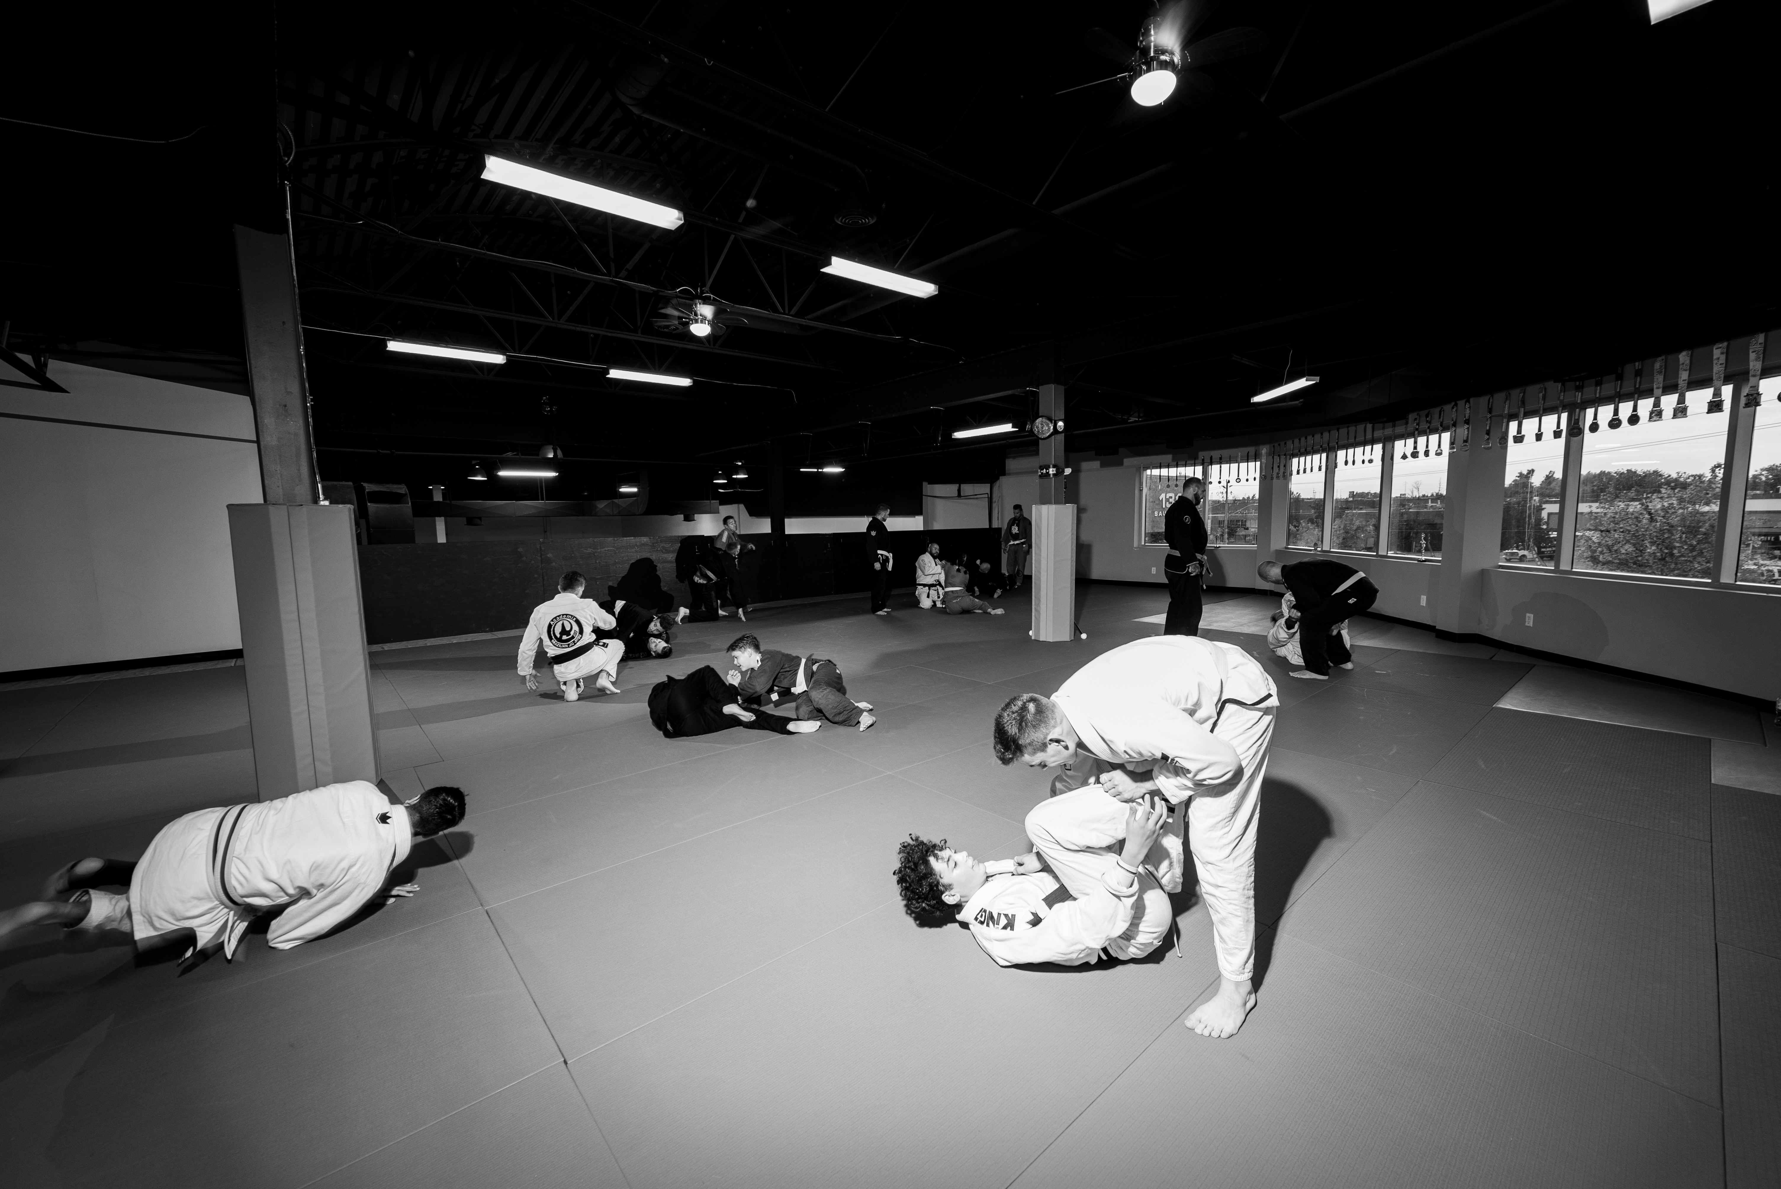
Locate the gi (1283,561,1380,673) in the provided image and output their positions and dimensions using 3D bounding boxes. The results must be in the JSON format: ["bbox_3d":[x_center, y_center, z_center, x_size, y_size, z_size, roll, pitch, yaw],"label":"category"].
[{"bbox_3d":[3.920,0.179,6.160,0.780,0.970,0.580,2,7,30],"label":"gi"}]

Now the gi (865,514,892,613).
[{"bbox_3d":[-0.172,-0.451,10.572,0.370,1.450,0.500,1,6,18],"label":"gi"}]

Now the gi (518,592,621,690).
[{"bbox_3d":[-2.740,0.377,6.050,0.810,0.820,0.640,-2,6,-12],"label":"gi"}]

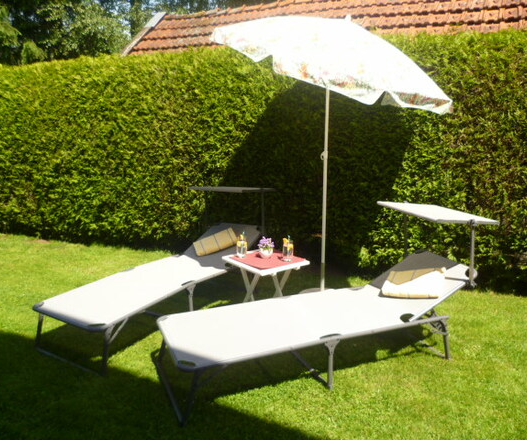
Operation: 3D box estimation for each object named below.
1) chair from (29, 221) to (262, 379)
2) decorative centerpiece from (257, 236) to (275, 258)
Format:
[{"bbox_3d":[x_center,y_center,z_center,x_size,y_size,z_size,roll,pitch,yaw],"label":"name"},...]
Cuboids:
[{"bbox_3d":[-0.719,0.474,3.716,0.639,0.463,1.940,7,15,30],"label":"chair"},{"bbox_3d":[0.019,0.199,3.496,0.129,0.156,0.129,0,13,0],"label":"decorative centerpiece"}]

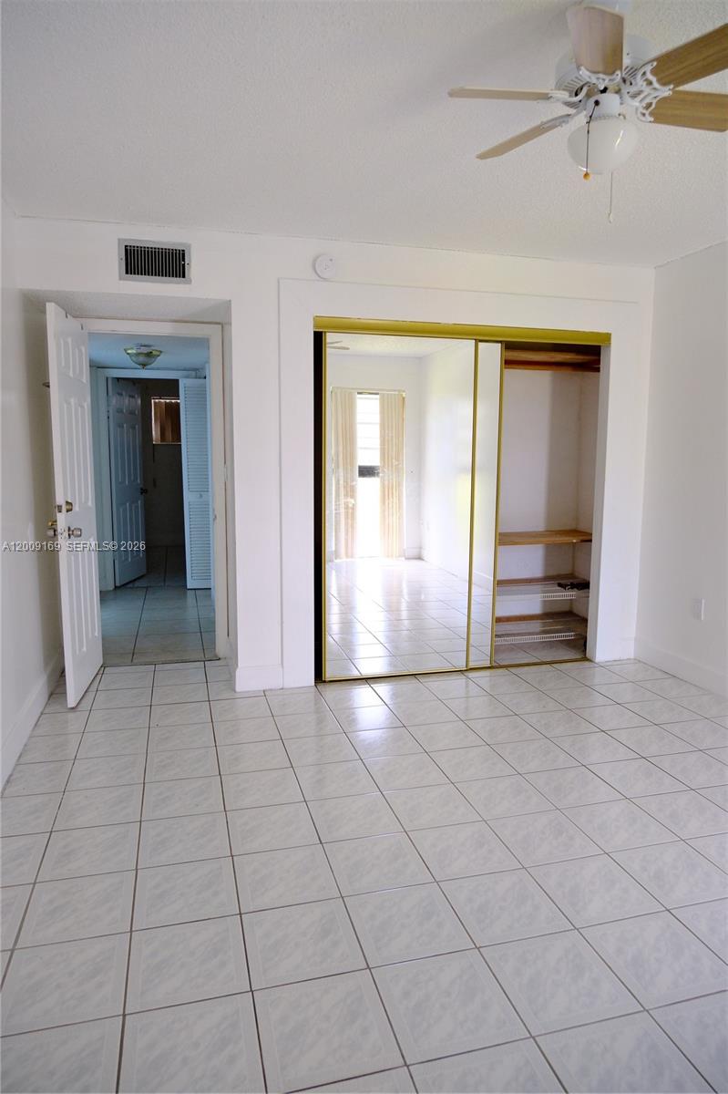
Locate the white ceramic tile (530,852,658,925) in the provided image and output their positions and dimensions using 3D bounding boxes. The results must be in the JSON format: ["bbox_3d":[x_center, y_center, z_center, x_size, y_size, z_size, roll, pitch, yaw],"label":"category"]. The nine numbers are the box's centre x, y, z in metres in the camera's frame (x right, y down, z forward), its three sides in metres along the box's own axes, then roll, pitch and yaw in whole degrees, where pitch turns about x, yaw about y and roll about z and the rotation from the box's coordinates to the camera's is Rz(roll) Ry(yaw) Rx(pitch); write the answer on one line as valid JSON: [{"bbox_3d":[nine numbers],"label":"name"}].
[{"bbox_3d":[0.707,1.059,2.160,0.300,0.010,0.300,-2,8,-15],"label":"white ceramic tile"}]

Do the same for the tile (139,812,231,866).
[{"bbox_3d":[-0.623,1.018,2.430,0.300,0.010,0.300,-2,8,-15],"label":"tile"}]

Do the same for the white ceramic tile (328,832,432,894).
[{"bbox_3d":[0.042,1.038,2.295,0.300,0.010,0.300,-2,8,-15],"label":"white ceramic tile"}]

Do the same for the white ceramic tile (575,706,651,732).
[{"bbox_3d":[1.263,0.871,3.545,0.298,0.010,0.298,-2,8,-15],"label":"white ceramic tile"}]

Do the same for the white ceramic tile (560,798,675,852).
[{"bbox_3d":[0.924,1.016,2.544,0.302,0.010,0.302,-2,8,-15],"label":"white ceramic tile"}]

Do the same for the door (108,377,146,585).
[{"bbox_3d":[-2.414,-0.661,7.180,0.036,2.030,0.700,1,8,5],"label":"door"}]

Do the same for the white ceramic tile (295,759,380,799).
[{"bbox_3d":[-0.117,0.965,2.893,0.302,0.010,0.302,-2,8,-15],"label":"white ceramic tile"}]

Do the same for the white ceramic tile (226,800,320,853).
[{"bbox_3d":[-0.330,1.009,2.509,0.300,0.010,0.300,-2,8,-15],"label":"white ceramic tile"}]

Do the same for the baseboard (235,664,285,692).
[{"bbox_3d":[-0.592,0.743,3.955,0.265,0.137,0.018,-2,8,-15],"label":"baseboard"}]

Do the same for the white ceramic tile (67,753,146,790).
[{"bbox_3d":[-1.071,0.946,2.924,0.300,0.010,0.300,-2,8,-15],"label":"white ceramic tile"}]

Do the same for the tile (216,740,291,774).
[{"bbox_3d":[-0.486,0.925,3.074,0.298,0.010,0.298,-2,8,-15],"label":"tile"}]

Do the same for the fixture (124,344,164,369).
[{"bbox_3d":[-1.669,-1.431,5.292,0.277,0.170,0.277,-2,8,-15],"label":"fixture"}]

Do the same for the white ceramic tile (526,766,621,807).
[{"bbox_3d":[0.845,0.977,2.837,0.302,0.010,0.302,-2,8,-15],"label":"white ceramic tile"}]

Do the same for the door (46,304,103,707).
[{"bbox_3d":[-1.594,-0.223,3.891,0.037,2.042,0.760,-1,8,-10],"label":"door"}]

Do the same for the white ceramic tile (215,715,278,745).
[{"bbox_3d":[-0.566,0.888,3.371,0.300,0.010,0.300,-2,8,-15],"label":"white ceramic tile"}]

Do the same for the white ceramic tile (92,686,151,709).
[{"bbox_3d":[-1.318,0.834,3.826,0.302,0.010,0.302,-2,8,-15],"label":"white ceramic tile"}]

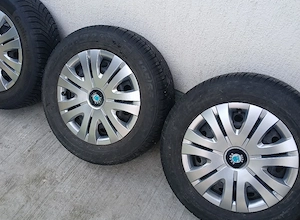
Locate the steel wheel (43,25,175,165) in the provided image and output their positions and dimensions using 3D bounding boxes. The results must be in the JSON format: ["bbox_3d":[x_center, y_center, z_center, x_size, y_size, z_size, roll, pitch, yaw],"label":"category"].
[{"bbox_3d":[-0.203,-0.063,1.386,0.632,0.632,0.205,23,15,18],"label":"steel wheel"}]

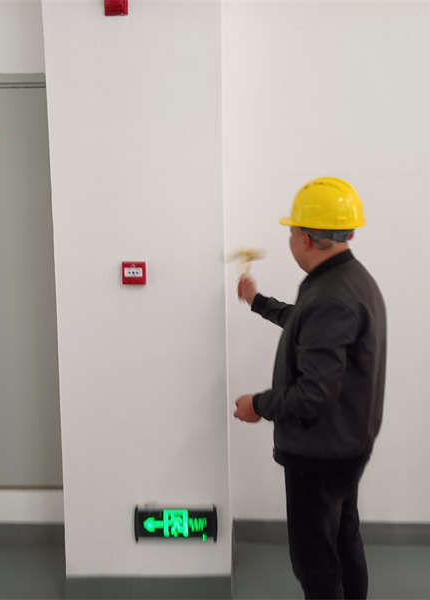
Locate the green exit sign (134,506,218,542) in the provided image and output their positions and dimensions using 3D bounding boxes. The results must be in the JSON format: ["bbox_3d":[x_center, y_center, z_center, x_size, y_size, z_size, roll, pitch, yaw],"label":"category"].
[{"bbox_3d":[-0.166,0.960,2.572,0.352,0.162,0.045,-1,6,2],"label":"green exit sign"}]

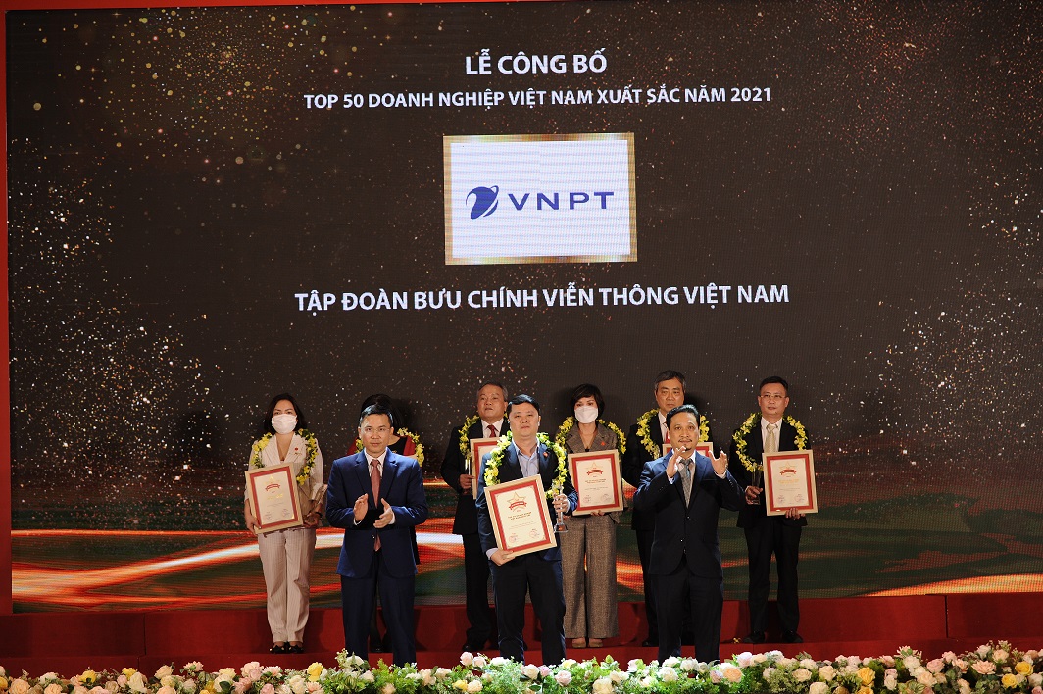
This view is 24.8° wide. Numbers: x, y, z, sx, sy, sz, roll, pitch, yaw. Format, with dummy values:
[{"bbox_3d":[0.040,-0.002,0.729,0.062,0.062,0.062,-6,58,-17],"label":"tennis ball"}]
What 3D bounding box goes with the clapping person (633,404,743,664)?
[{"bbox_3d":[0.917,1.149,13.100,0.610,1.660,0.480,-1,-3,3],"label":"clapping person"}]

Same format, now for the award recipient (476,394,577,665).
[{"bbox_3d":[0.041,1.127,13.250,0.560,1.720,0.430,-1,-3,0],"label":"award recipient"}]

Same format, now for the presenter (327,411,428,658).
[{"bbox_3d":[-0.781,1.154,13.000,0.560,1.690,0.440,-1,-3,-2],"label":"presenter"}]

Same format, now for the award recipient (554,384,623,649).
[{"bbox_3d":[0.436,1.086,15.200,0.480,1.670,0.420,-1,-3,0],"label":"award recipient"}]

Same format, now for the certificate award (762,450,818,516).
[{"bbox_3d":[1.695,0.860,14.980,0.318,0.400,0.025,-4,-8,0],"label":"certificate award"}]

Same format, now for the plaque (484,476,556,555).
[{"bbox_3d":[-0.005,0.888,12.400,0.305,0.385,0.025,-13,-4,-1],"label":"plaque"}]

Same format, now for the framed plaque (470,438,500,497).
[{"bbox_3d":[-0.147,0.770,14.980,0.318,0.400,0.025,-4,-8,-3],"label":"framed plaque"}]

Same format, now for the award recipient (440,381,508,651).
[{"bbox_3d":[-0.198,1.086,15.200,0.570,1.700,0.420,-1,-3,-2],"label":"award recipient"}]

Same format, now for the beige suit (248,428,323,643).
[{"bbox_3d":[-1.444,1.178,14.600,0.470,1.300,0.360,-1,-2,0],"label":"beige suit"}]

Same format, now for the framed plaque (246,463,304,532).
[{"bbox_3d":[-1.498,0.919,14.400,0.305,0.385,0.025,-10,-3,-1],"label":"framed plaque"}]

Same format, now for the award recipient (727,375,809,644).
[{"bbox_3d":[1.585,1.045,15.200,0.520,1.700,0.440,-1,-3,1],"label":"award recipient"}]

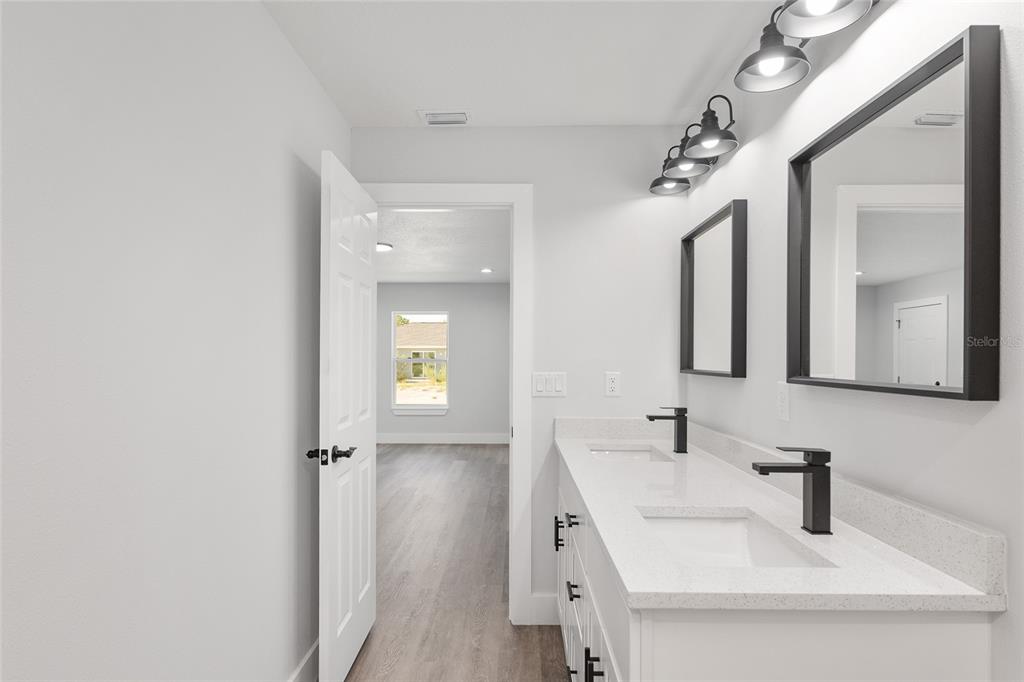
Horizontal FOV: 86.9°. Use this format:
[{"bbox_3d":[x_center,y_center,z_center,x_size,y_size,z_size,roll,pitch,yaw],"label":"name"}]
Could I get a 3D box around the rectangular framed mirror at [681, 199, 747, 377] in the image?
[{"bbox_3d":[0.819,-0.176,2.236,0.052,0.635,0.589,0,-1,0],"label":"rectangular framed mirror"}]

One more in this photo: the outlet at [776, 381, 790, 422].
[{"bbox_3d":[0.838,0.187,1.678,0.010,0.116,0.073,0,-1,0],"label":"outlet"}]

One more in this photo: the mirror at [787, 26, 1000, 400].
[{"bbox_3d":[0.819,-0.210,1.244,0.052,0.645,0.617,0,-1,0],"label":"mirror"}]

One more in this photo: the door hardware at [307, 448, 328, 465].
[{"bbox_3d":[-0.694,0.410,1.936,0.090,0.056,0.070,0,-1,0],"label":"door hardware"}]

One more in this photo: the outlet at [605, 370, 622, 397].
[{"bbox_3d":[0.487,0.208,2.591,0.073,0.116,0.010,0,-1,0],"label":"outlet"}]

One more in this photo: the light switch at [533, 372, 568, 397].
[{"bbox_3d":[0.181,0.210,2.590,0.163,0.116,0.012,0,-1,0],"label":"light switch"}]

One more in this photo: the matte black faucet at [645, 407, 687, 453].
[{"bbox_3d":[0.644,0.369,2.251,0.164,0.185,0.050,0,-1,0],"label":"matte black faucet"}]

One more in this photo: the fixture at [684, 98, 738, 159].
[{"bbox_3d":[0.720,-0.786,1.945,0.197,0.195,0.187,0,-1,0],"label":"fixture"}]

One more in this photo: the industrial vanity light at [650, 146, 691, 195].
[{"bbox_3d":[0.725,-0.789,2.467,0.197,0.195,0.187,0,-1,0],"label":"industrial vanity light"}]

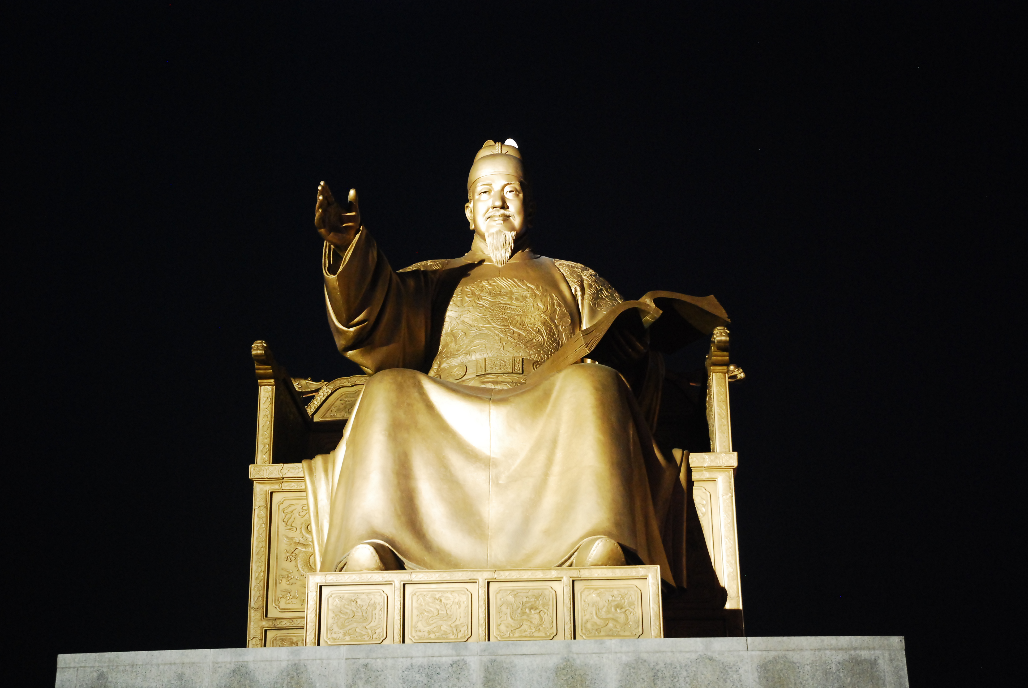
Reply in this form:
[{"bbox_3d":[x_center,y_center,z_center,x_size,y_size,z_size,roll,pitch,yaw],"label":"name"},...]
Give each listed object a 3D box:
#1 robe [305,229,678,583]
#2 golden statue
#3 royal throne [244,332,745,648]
[{"bbox_3d":[-0.163,0.694,15.570,3.550,3.800,2.700,-2,-20,3],"label":"robe"},{"bbox_3d":[0.012,-0.096,15.745,3.870,5.400,2.900,-2,-20,3],"label":"golden statue"},{"bbox_3d":[-0.169,1.505,15.457,4.760,3.600,3.550,-2,-20,3],"label":"royal throne"}]

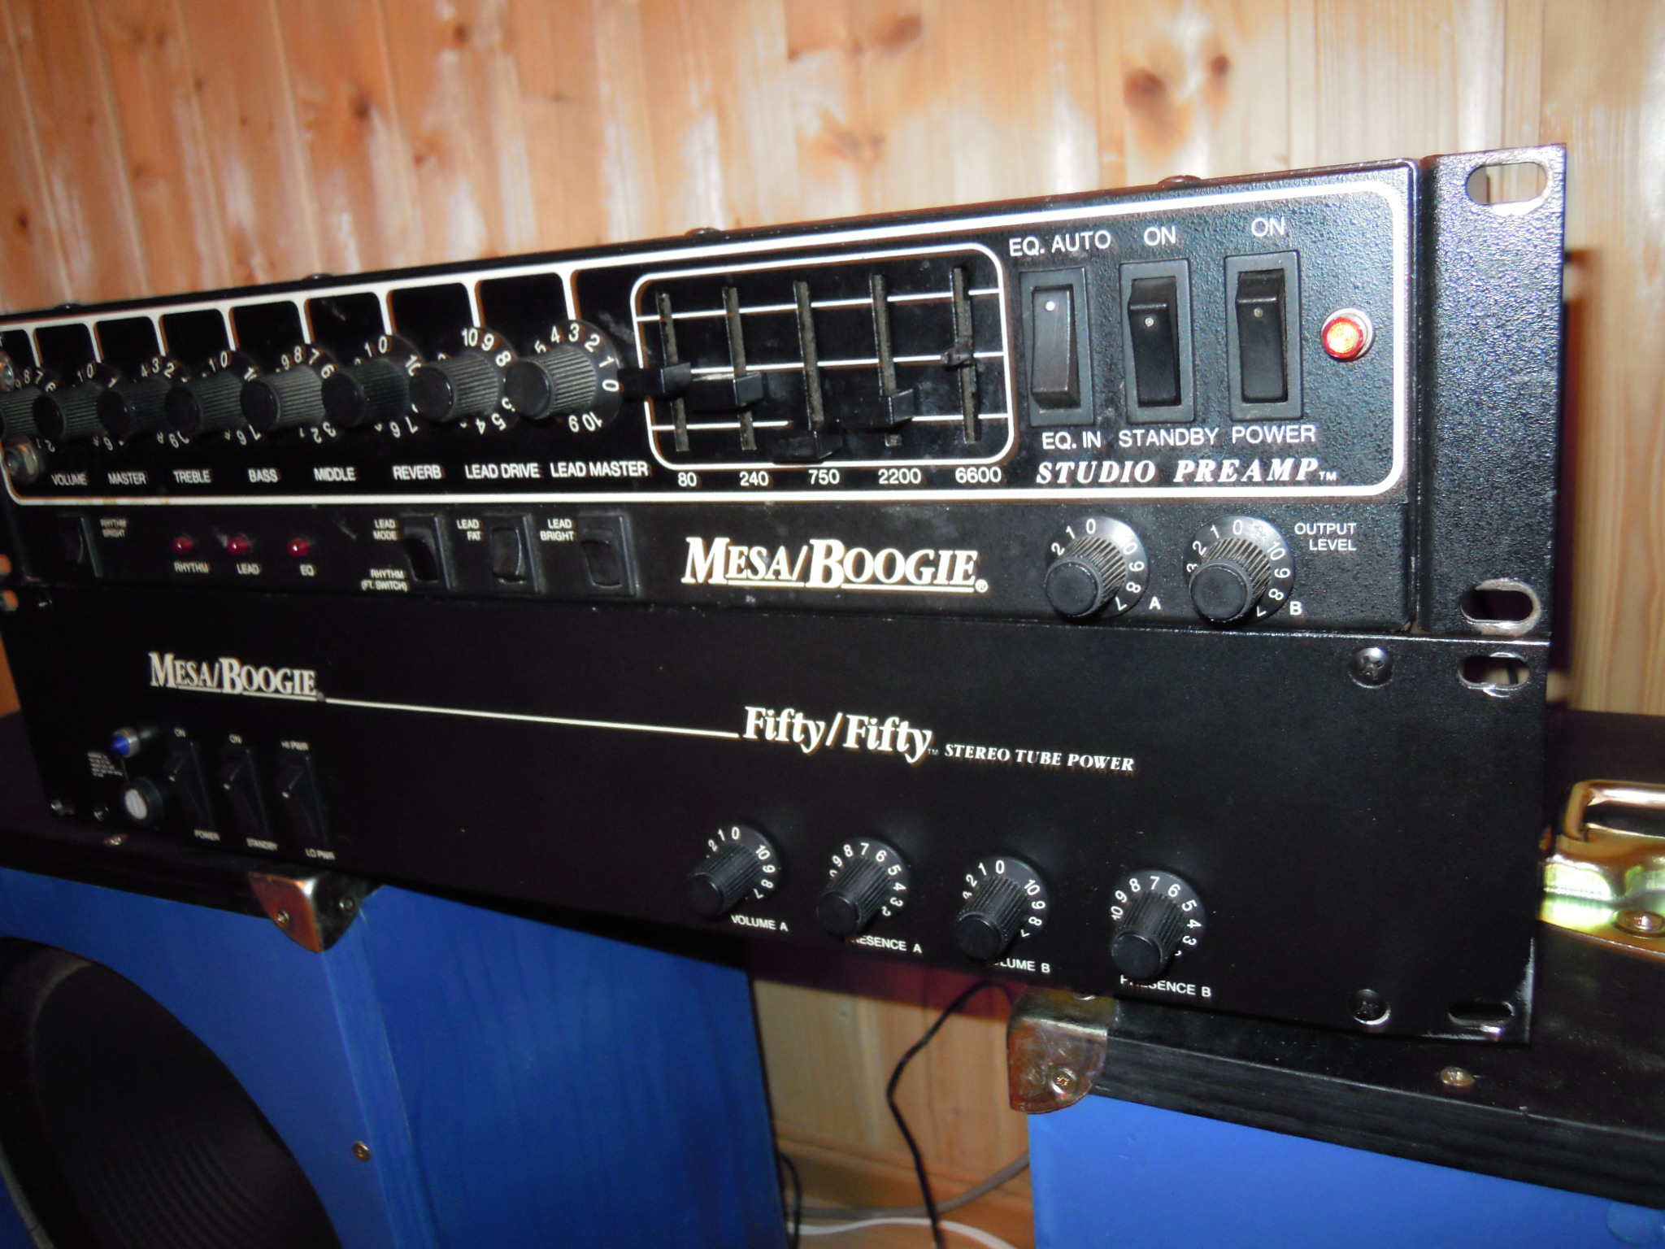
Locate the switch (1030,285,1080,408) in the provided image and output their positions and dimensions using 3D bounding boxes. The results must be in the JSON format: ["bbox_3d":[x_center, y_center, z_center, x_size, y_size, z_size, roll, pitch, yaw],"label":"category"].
[{"bbox_3d":[0.045,-0.056,0.275,0.008,0.025,0.007,2,18,27],"label":"switch"}]

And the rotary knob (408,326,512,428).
[{"bbox_3d":[-0.094,-0.059,0.340,0.028,0.028,0.019,2,18,27],"label":"rotary knob"}]

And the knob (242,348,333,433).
[{"bbox_3d":[-0.146,-0.060,0.361,0.028,0.028,0.019,2,17,27],"label":"knob"}]

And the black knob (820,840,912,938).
[{"bbox_3d":[0.006,0.067,0.331,0.022,0.022,0.019,2,18,27],"label":"black knob"}]

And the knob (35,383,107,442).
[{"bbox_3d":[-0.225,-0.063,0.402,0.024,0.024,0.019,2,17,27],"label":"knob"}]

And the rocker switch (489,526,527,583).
[{"bbox_3d":[-0.087,-0.018,0.358,0.009,0.015,0.005,2,18,27],"label":"rocker switch"}]

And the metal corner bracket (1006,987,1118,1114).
[{"bbox_3d":[0.059,0.100,0.325,0.025,0.025,0.030,2,18,27],"label":"metal corner bracket"}]

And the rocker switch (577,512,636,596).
[{"bbox_3d":[-0.059,-0.017,0.345,0.015,0.021,0.005,2,18,27],"label":"rocker switch"}]

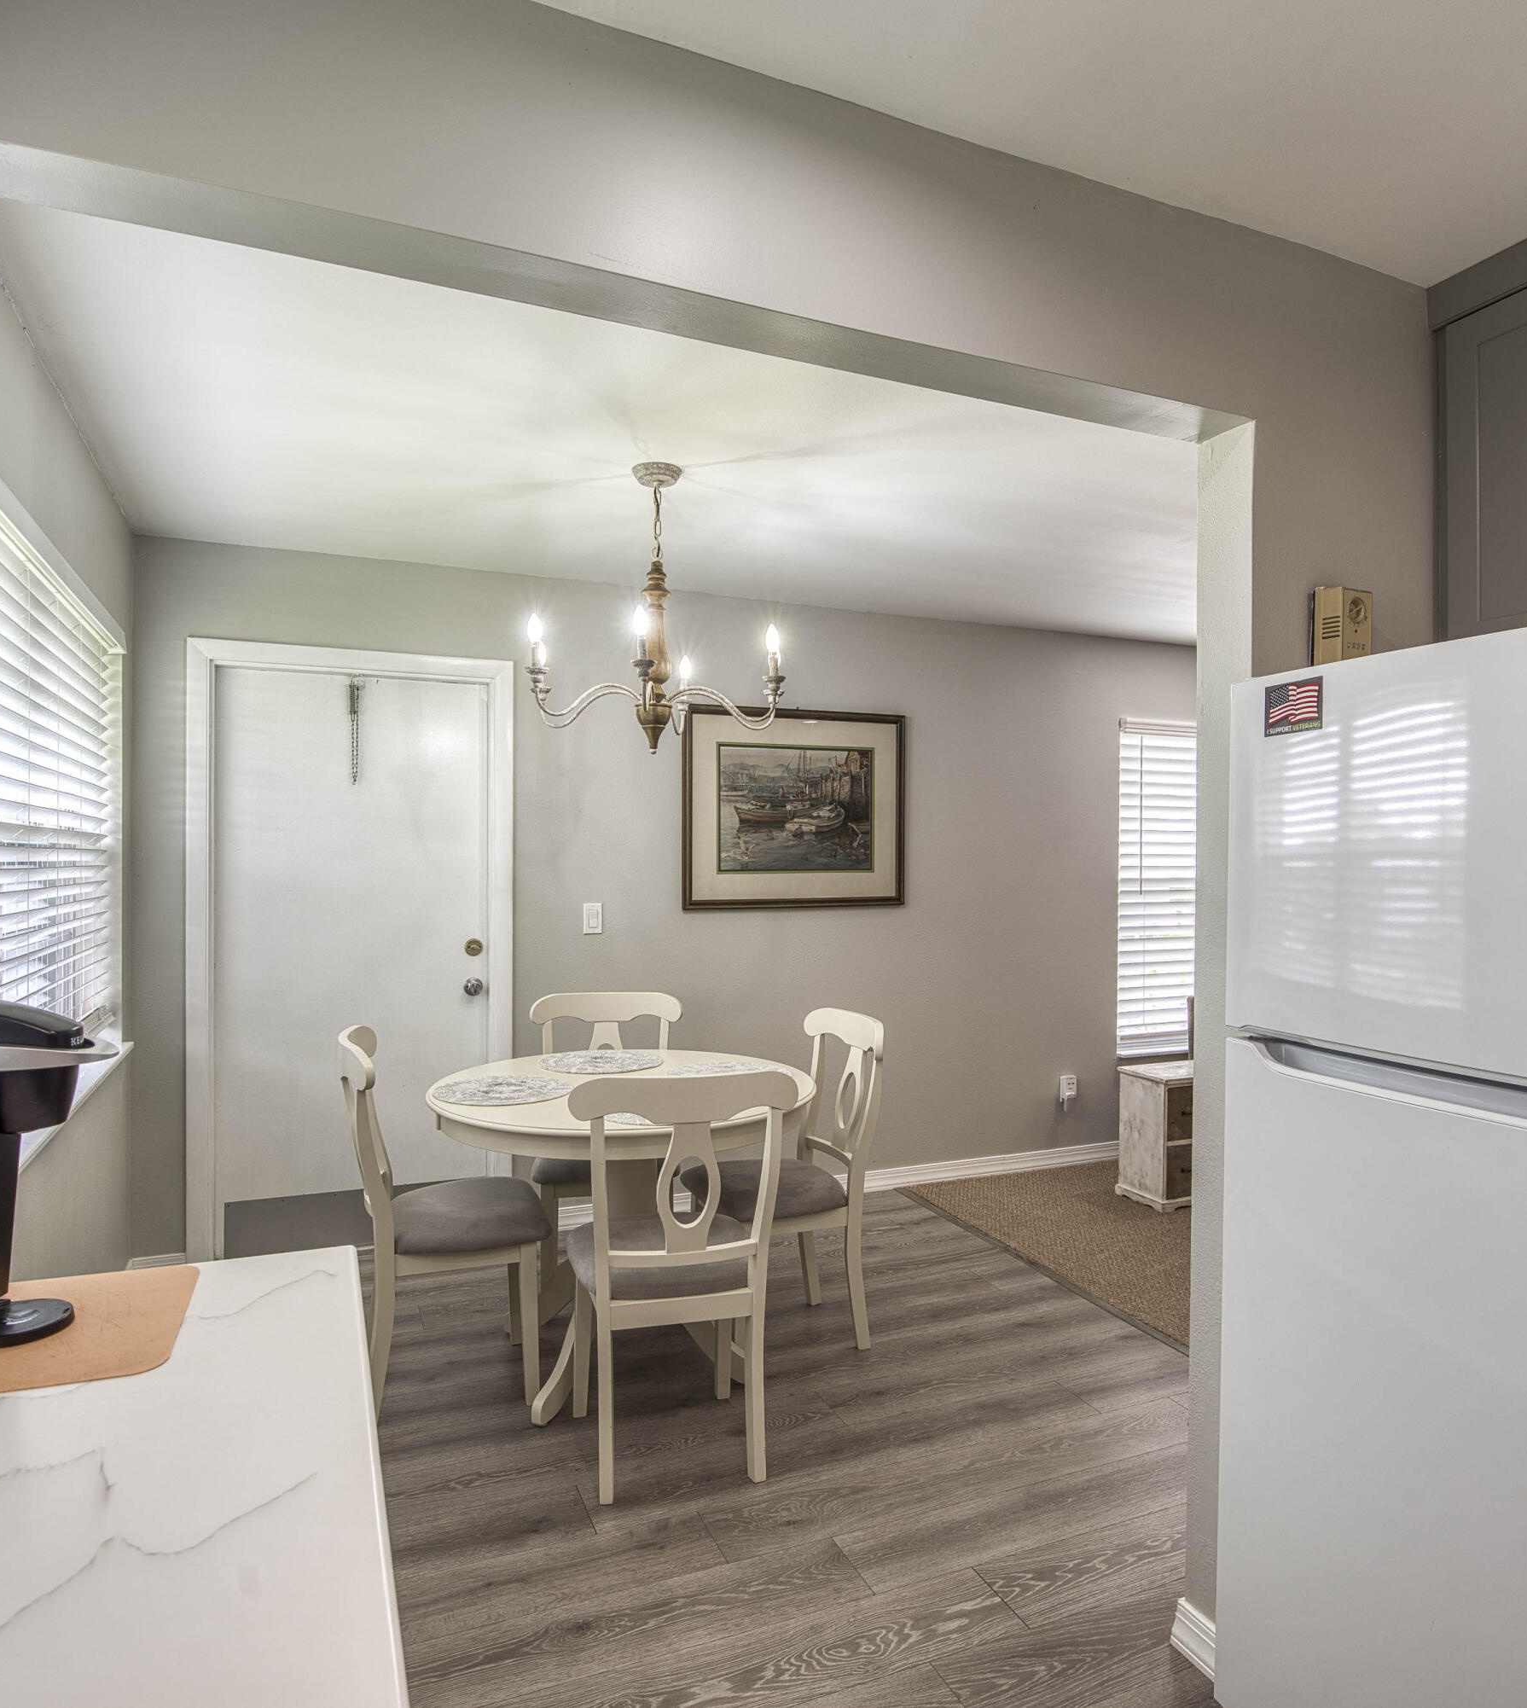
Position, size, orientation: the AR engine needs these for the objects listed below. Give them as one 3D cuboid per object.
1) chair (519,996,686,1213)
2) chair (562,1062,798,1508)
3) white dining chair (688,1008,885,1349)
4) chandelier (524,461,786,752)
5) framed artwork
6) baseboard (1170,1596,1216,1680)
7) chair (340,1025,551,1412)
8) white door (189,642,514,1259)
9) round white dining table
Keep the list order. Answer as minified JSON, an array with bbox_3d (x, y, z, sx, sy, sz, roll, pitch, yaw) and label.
[{"bbox_3d":[-0.503,0.944,3.467,0.510,0.940,0.520,0,0,-9],"label":"chair"},{"bbox_3d":[-0.228,0.938,2.539,0.510,0.940,0.520,0,0,-17],"label":"chair"},{"bbox_3d":[0.041,0.943,3.151,0.520,0.940,0.510,0,0,-21],"label":"white dining chair"},{"bbox_3d":[-0.285,-0.655,2.852,0.710,0.760,0.710,0,0,-23],"label":"chandelier"},{"bbox_3d":[0.150,-0.173,4.336,0.990,0.785,0.030,0,0,-23],"label":"framed artwork"},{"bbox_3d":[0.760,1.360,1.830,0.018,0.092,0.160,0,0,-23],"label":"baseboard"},{"bbox_3d":[-0.843,0.938,2.827,0.520,0.940,0.510,0,0,-20],"label":"chair"},{"bbox_3d":[-1.402,0.360,3.700,1.050,2.105,0.090,0,0,-23],"label":"white door"},{"bbox_3d":[-0.392,1.036,3.039,1.080,0.750,1.080,0,0,0],"label":"round white dining table"}]

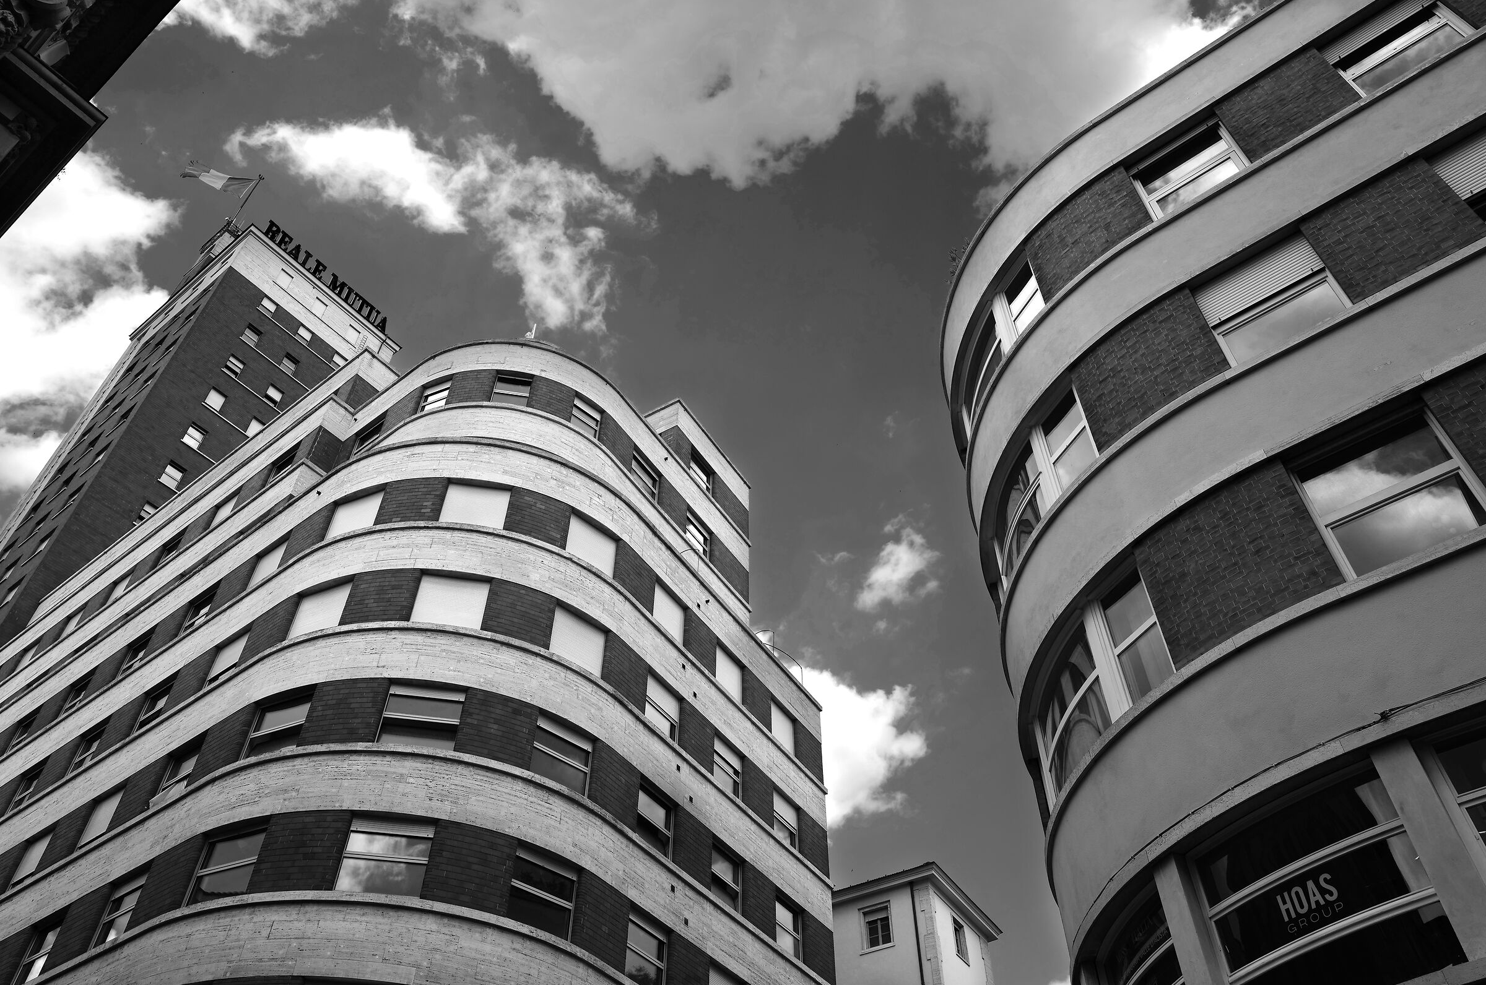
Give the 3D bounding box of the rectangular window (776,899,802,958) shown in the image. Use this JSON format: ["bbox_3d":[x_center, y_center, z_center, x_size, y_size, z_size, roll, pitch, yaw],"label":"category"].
[{"bbox_3d":[1.223,12.508,32.927,0.180,1.579,1.503,-26,-53,22],"label":"rectangular window"}]

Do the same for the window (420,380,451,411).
[{"bbox_3d":[-9.974,-3.016,37.664,1.163,1.462,0.180,-18,-50,16],"label":"window"}]

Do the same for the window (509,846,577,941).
[{"bbox_3d":[-4.399,8.693,25.027,1.724,1.645,0.150,36,-57,-28],"label":"window"}]

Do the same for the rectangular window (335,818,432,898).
[{"bbox_3d":[-7.385,7.576,24.025,1.768,1.645,0.150,7,-48,-7],"label":"rectangular window"}]

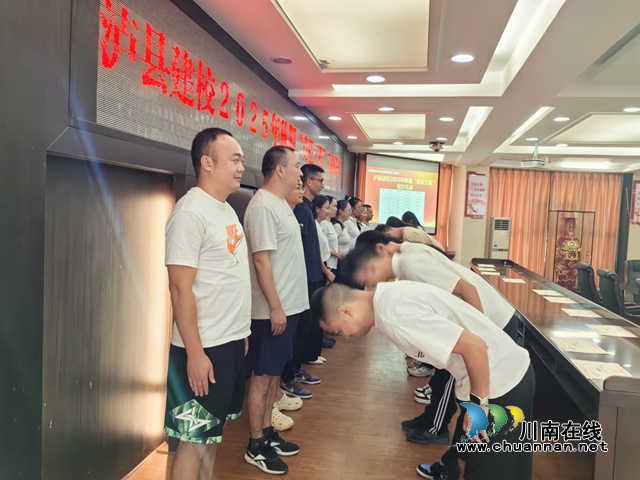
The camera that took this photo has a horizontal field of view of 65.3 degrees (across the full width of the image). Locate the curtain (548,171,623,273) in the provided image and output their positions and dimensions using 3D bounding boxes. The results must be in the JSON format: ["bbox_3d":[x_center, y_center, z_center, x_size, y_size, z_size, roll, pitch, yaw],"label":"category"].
[{"bbox_3d":[5.244,-0.149,10.004,1.285,2.415,0.150,3,3,11],"label":"curtain"}]

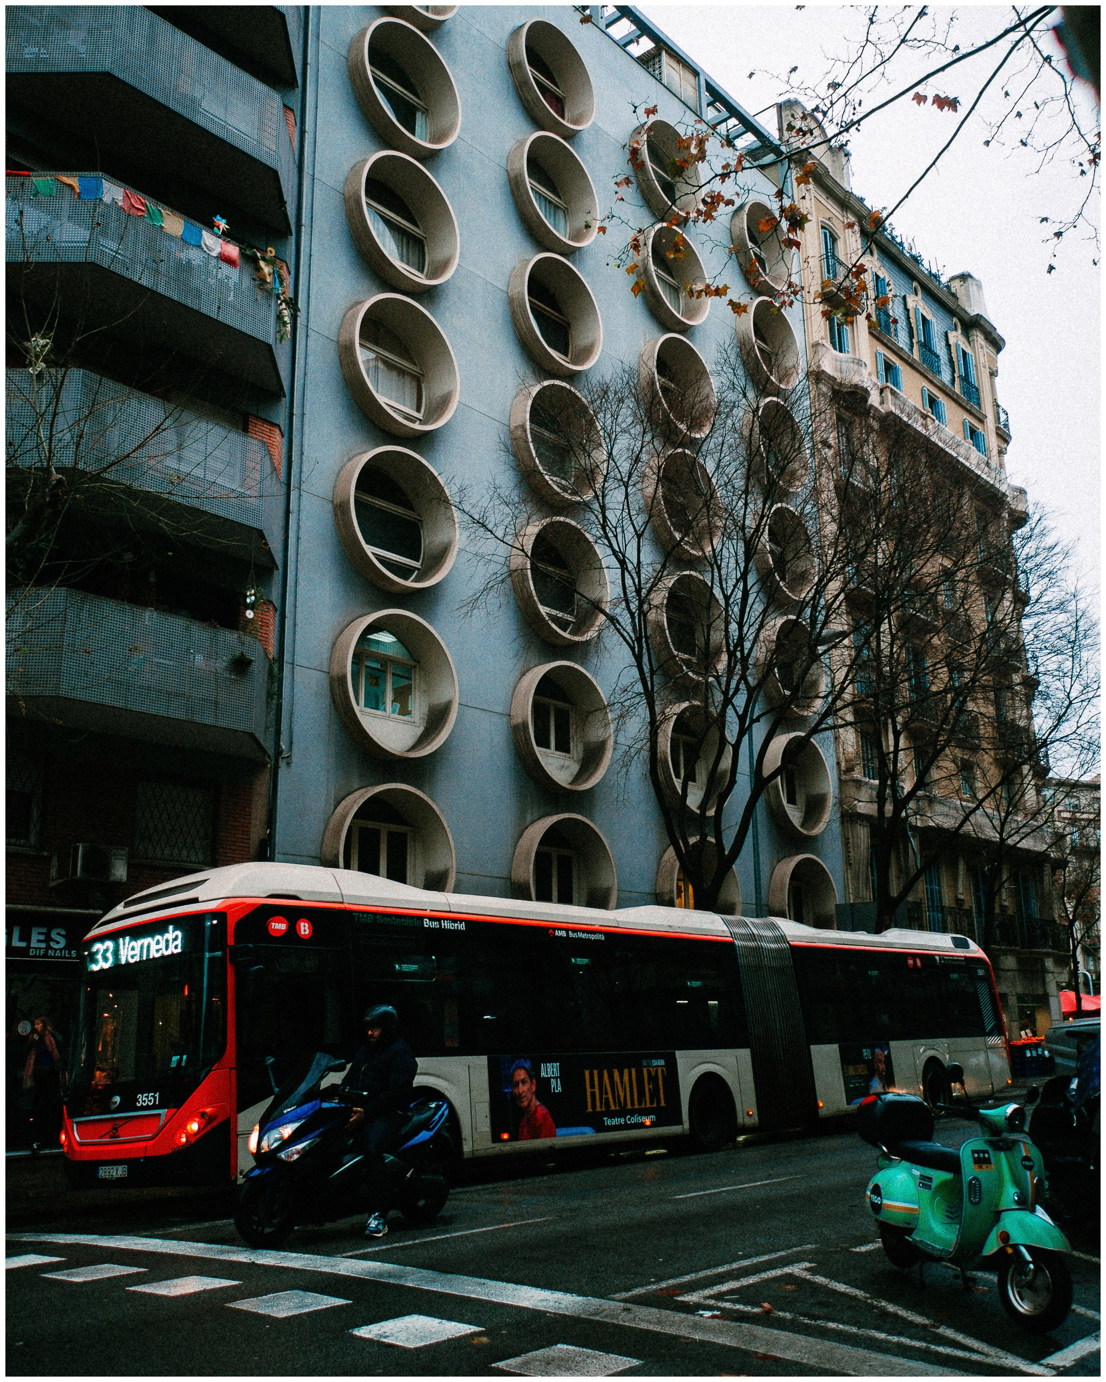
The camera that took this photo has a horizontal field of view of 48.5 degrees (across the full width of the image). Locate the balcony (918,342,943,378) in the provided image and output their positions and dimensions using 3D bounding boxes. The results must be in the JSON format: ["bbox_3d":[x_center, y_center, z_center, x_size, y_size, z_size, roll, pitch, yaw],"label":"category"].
[{"bbox_3d":[13.016,-11.465,42.674,0.300,0.880,1.631,-14,-19,40],"label":"balcony"}]

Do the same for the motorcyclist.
[{"bbox_3d":[-1.419,3.429,9.898,0.620,1.690,0.760,-12,-18,35],"label":"motorcyclist"}]

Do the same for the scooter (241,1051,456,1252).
[{"bbox_3d":[-1.637,3.649,10.042,0.780,1.430,2.200,-15,-21,40],"label":"scooter"}]

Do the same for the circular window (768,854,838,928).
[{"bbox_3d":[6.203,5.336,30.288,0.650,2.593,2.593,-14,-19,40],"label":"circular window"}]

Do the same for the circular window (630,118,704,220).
[{"bbox_3d":[2.983,-13.663,32.150,0.470,2.550,2.550,-15,-21,40],"label":"circular window"}]

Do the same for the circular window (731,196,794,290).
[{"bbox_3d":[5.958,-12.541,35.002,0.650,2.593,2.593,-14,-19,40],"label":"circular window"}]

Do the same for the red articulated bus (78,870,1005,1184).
[{"bbox_3d":[1.973,5.019,18.564,2.550,3.250,18.100,-14,-21,40],"label":"red articulated bus"}]

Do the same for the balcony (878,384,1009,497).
[{"bbox_3d":[13.101,-8.376,41.793,0.800,1.100,9.600,-15,-21,40],"label":"balcony"}]

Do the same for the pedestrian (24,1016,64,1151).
[{"bbox_3d":[-6.695,5.182,16.214,0.520,1.670,0.380,-10,-18,26],"label":"pedestrian"}]

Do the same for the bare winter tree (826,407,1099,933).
[{"bbox_3d":[9.978,0.985,30.945,7.600,17.000,9.000,-15,-21,40],"label":"bare winter tree"}]

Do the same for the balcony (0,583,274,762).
[{"bbox_3d":[-5.789,-0.243,17.316,1.250,1.471,5.230,-15,-21,40],"label":"balcony"}]

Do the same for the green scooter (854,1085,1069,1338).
[{"bbox_3d":[2.221,2.739,6.731,0.680,1.150,1.820,3,-15,-14],"label":"green scooter"}]

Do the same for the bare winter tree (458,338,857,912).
[{"bbox_3d":[2.586,0.031,24.036,7.000,15.600,9.200,-15,-21,40],"label":"bare winter tree"}]

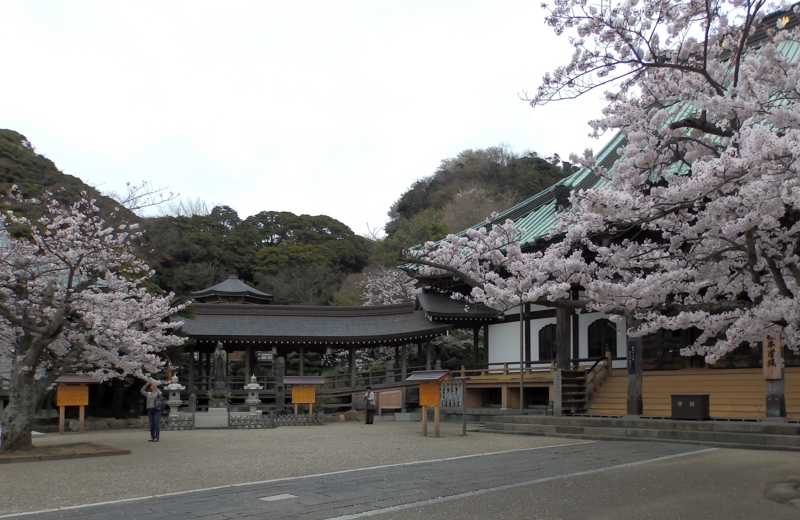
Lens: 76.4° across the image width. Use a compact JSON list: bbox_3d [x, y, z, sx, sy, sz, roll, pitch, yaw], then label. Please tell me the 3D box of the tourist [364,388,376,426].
[{"bbox_3d":[-1.285,6.305,22.000,0.400,1.600,0.480,10,-15,-42],"label":"tourist"}]

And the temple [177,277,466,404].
[{"bbox_3d":[-4.188,4.439,25.500,13.000,6.200,5.500,1,-11,-7],"label":"temple"}]

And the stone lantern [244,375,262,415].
[{"bbox_3d":[-5.981,5.613,20.800,0.820,1.860,0.820,2,-11,-9],"label":"stone lantern"}]

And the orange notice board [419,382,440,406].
[{"bbox_3d":[0.952,4.352,16.400,0.970,0.740,0.080,-11,-15,44],"label":"orange notice board"}]

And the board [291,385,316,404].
[{"bbox_3d":[-4.045,5.678,21.400,0.990,0.760,0.080,2,-11,-9],"label":"board"}]

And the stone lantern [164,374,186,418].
[{"bbox_3d":[-8.736,5.375,19.800,0.820,1.840,0.820,2,-11,-9],"label":"stone lantern"}]

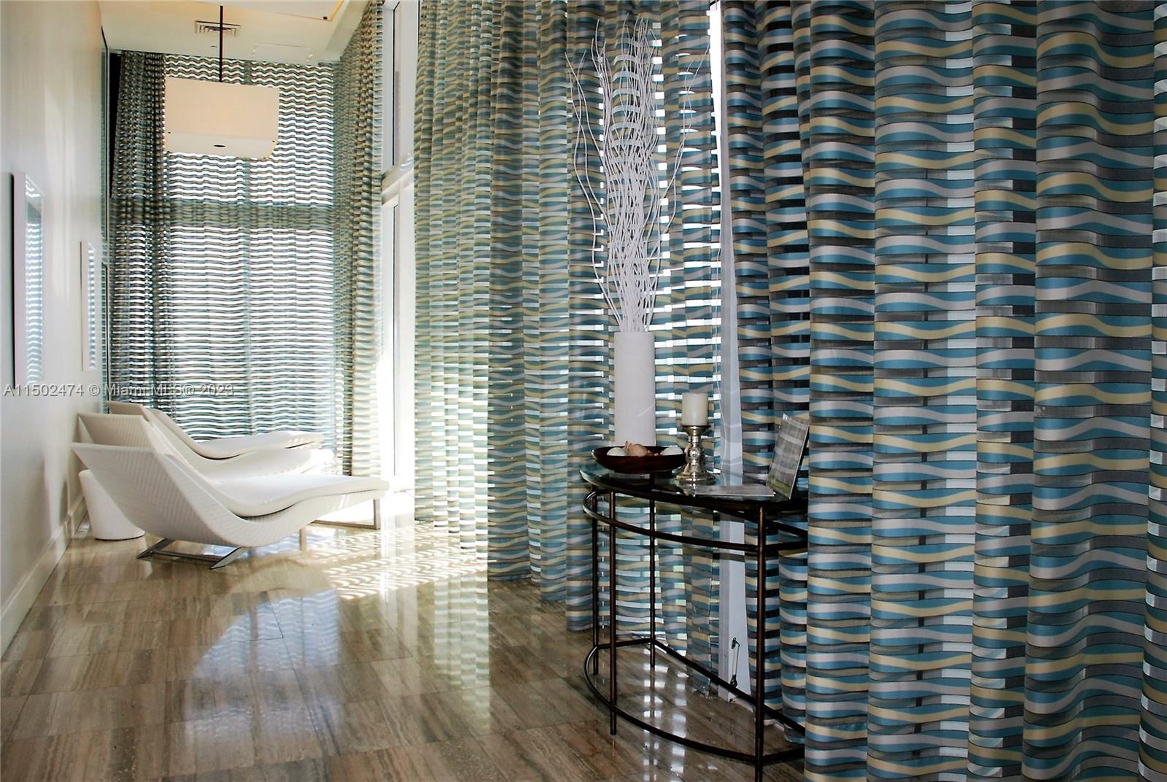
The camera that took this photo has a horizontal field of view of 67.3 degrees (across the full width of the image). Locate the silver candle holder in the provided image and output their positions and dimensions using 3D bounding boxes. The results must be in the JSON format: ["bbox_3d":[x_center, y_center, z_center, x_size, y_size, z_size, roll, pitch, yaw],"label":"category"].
[{"bbox_3d":[0.364,0.199,2.854,0.127,0.172,0.127,0,3,0],"label":"silver candle holder"}]

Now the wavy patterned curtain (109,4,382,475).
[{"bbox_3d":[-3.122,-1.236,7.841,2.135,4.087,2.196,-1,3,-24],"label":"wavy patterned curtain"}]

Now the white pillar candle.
[{"bbox_3d":[0.364,0.061,2.847,0.085,0.108,0.085,0,3,0],"label":"white pillar candle"}]

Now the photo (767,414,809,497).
[{"bbox_3d":[0.611,0.194,2.587,0.025,0.221,0.270,14,2,-3],"label":"photo"}]

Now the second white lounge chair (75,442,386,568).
[{"bbox_3d":[-2.018,0.588,5.256,0.732,0.715,1.752,2,3,28],"label":"second white lounge chair"}]

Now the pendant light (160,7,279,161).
[{"bbox_3d":[-2.729,-2.411,6.593,0.780,1.115,0.780,-1,3,-24],"label":"pendant light"}]

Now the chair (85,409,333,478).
[{"bbox_3d":[-2.846,0.506,6.821,0.732,0.715,1.752,2,3,30],"label":"chair"}]

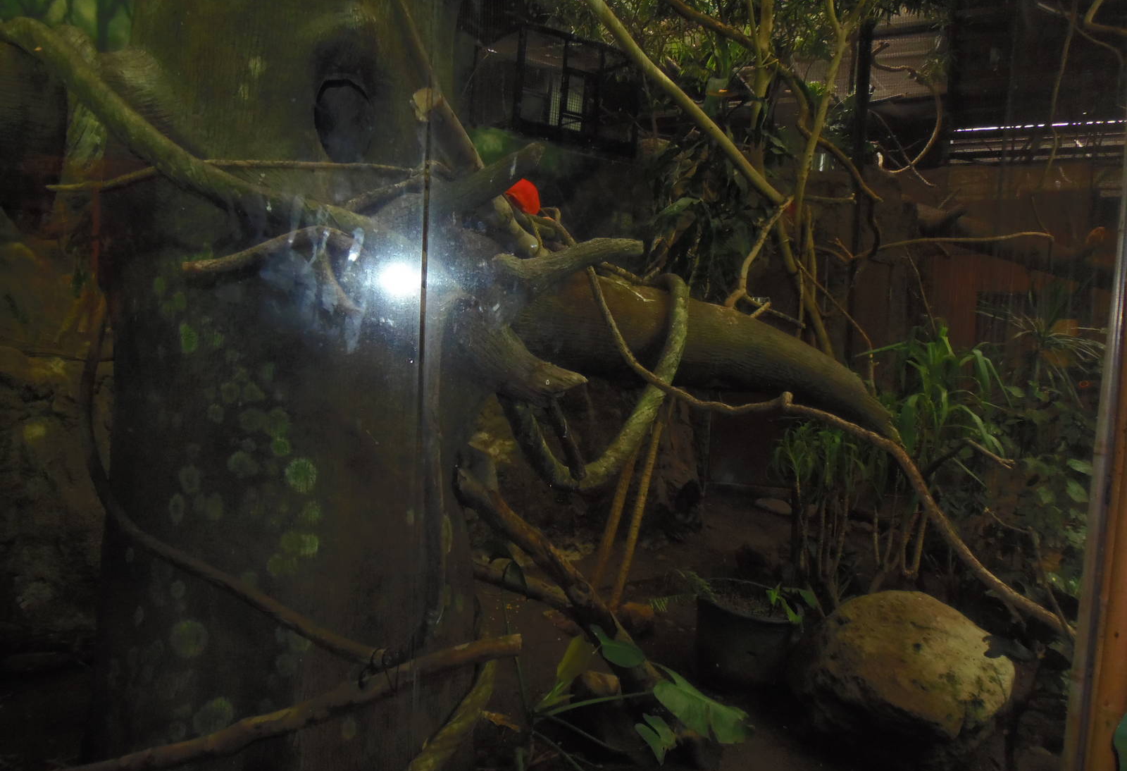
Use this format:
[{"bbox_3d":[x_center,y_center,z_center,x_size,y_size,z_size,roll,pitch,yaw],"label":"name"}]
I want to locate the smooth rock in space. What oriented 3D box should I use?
[{"bbox_3d":[1.085,0.940,2.550,0.670,0.480,0.520,4,6,17],"label":"smooth rock"}]

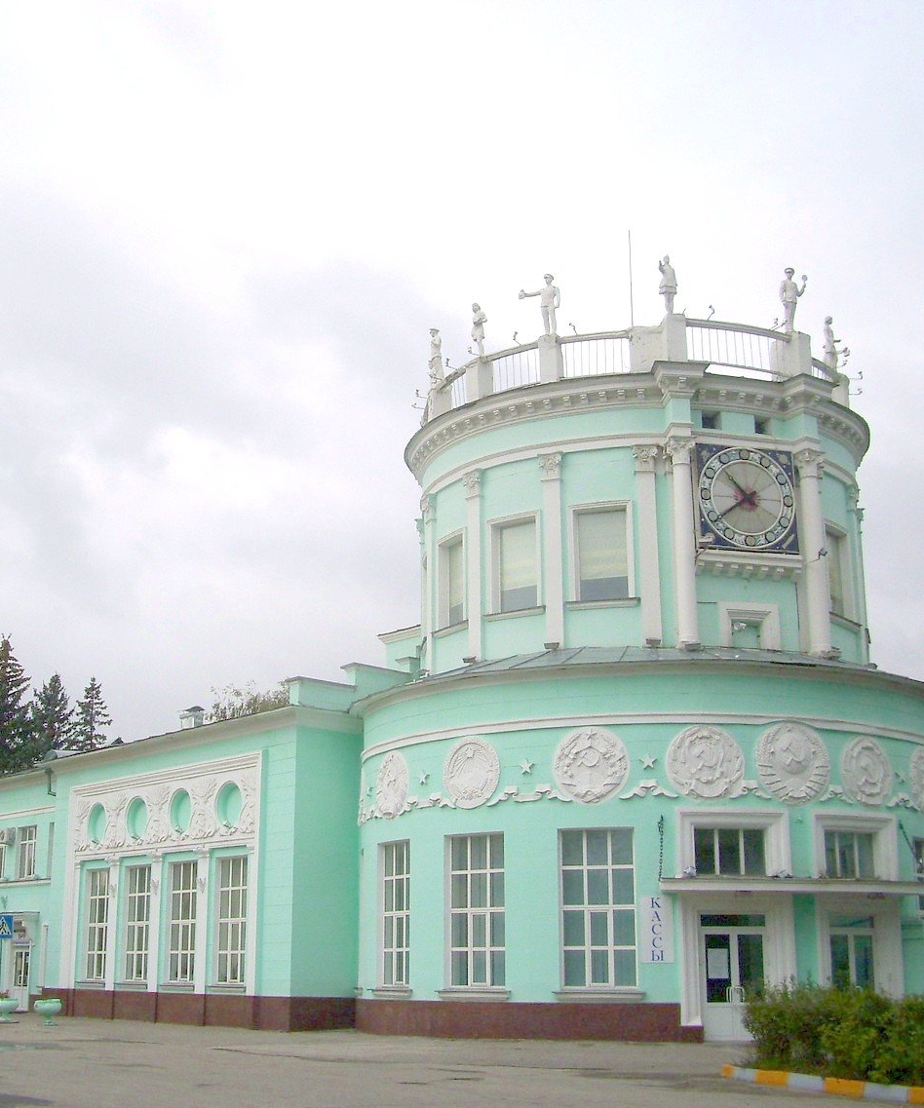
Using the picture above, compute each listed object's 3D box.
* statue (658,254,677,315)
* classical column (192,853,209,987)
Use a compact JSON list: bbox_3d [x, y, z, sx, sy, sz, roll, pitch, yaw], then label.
[{"bbox_3d":[5.301,-6.916,37.439,0.500,1.760,0.500,-3,-16,12],"label":"statue"},{"bbox_3d":[-6.688,9.661,38.029,0.320,3.550,0.500,13,-20,-39],"label":"classical column"}]

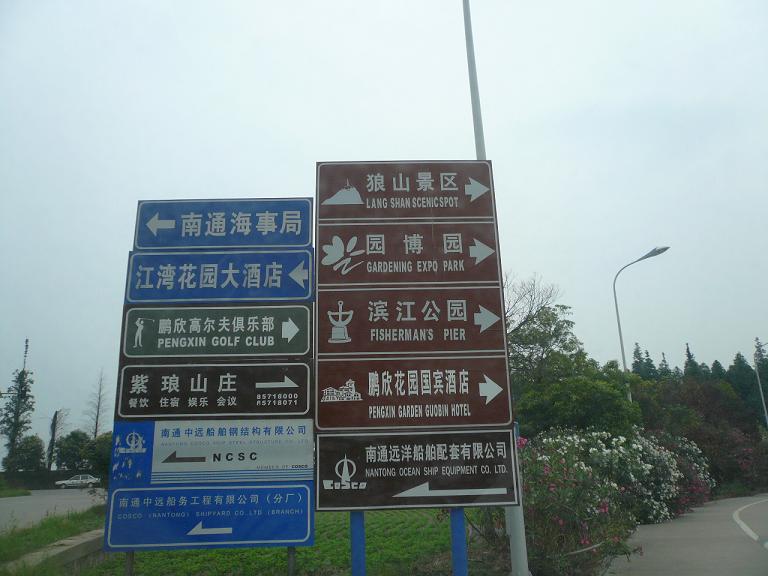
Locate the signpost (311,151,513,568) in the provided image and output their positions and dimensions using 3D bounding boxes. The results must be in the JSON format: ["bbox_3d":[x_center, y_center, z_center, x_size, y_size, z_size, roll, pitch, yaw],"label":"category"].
[{"bbox_3d":[0.287,0.787,6.258,1.924,4.550,0.130,-1,-17,-2],"label":"signpost"}]

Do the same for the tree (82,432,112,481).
[{"bbox_3d":[-30.712,18.401,66.398,3.344,5.770,3.344,6,-18,-23],"label":"tree"}]

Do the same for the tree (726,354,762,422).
[{"bbox_3d":[27.359,9.366,45.729,3.600,9.352,3.600,-11,-19,29],"label":"tree"}]

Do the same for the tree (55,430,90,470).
[{"bbox_3d":[-35.310,19.217,69.677,3.658,6.318,3.658,7,-18,-25],"label":"tree"}]

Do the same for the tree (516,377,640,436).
[{"bbox_3d":[5.576,4.329,17.110,3.354,3.788,3.354,-7,-17,16],"label":"tree"}]

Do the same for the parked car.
[{"bbox_3d":[-32.511,20.612,66.000,4.250,1.400,1.670,-1,-17,-2],"label":"parked car"}]

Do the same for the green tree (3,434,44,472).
[{"bbox_3d":[-39.464,18.918,67.487,4.010,5.856,4.010,8,-19,-28],"label":"green tree"}]

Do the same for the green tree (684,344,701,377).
[{"bbox_3d":[28.023,10.715,54.449,3.000,11.713,3.000,-10,-18,25],"label":"green tree"}]

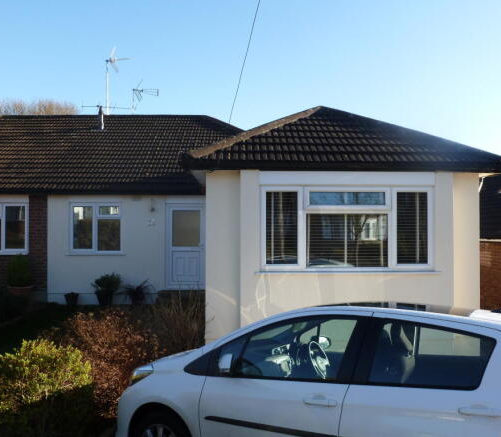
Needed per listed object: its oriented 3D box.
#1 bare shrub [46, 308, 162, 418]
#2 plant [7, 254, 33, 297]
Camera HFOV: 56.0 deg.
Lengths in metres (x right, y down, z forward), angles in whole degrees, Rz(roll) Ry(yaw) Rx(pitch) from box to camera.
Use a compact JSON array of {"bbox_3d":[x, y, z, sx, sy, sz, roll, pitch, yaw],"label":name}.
[{"bbox_3d":[-1.777,1.753,5.700,1.420,1.150,1.250,0,-1,0],"label":"bare shrub"},{"bbox_3d":[-5.035,1.278,10.300,0.550,0.980,0.550,0,-1,0],"label":"plant"}]

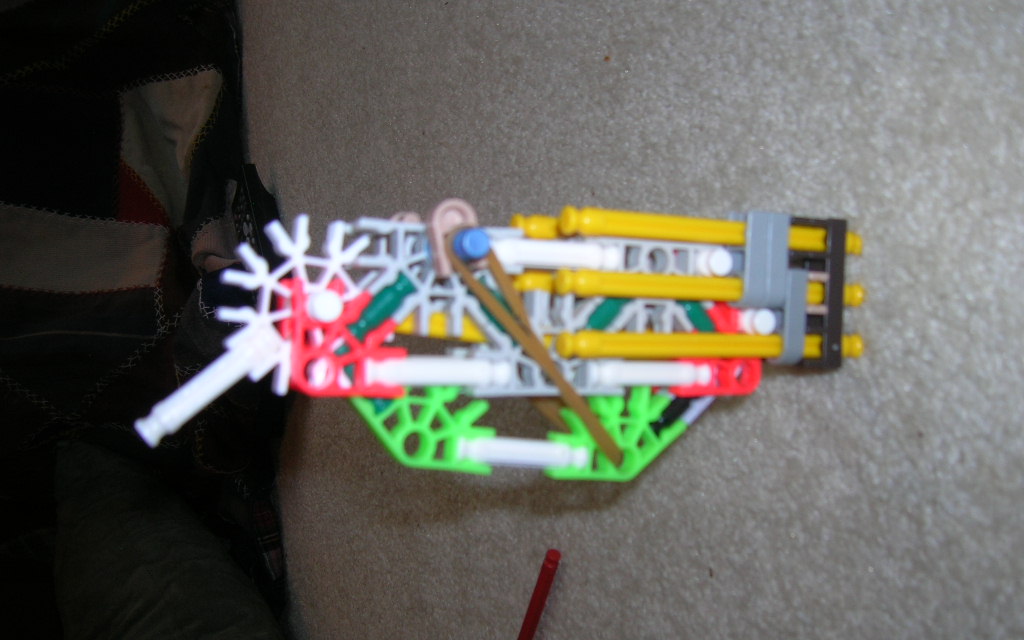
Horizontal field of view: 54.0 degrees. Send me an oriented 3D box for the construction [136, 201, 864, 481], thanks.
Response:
[{"bbox_3d":[0.005,0.006,0.233,0.050,0.173,0.066,180,91,-67],"label":"construction"}]

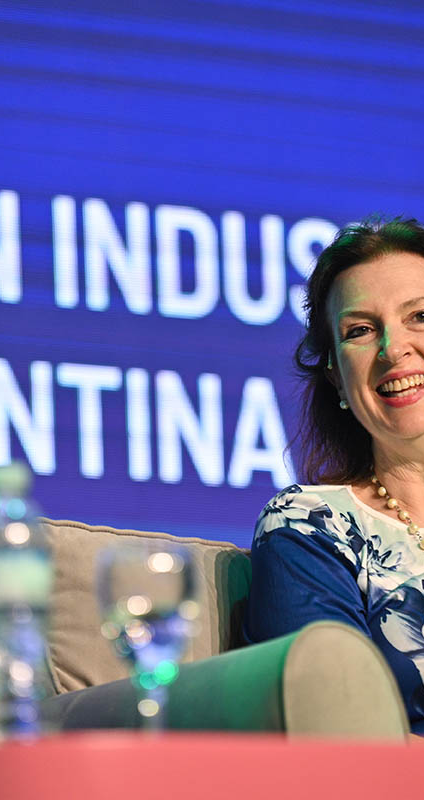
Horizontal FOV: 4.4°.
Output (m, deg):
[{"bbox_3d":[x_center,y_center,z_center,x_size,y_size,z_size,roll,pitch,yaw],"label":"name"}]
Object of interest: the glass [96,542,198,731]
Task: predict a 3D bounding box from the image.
[{"bbox_3d":[-0.048,0.187,4.170,0.070,0.153,0.070,-2,-9,0],"label":"glass"}]

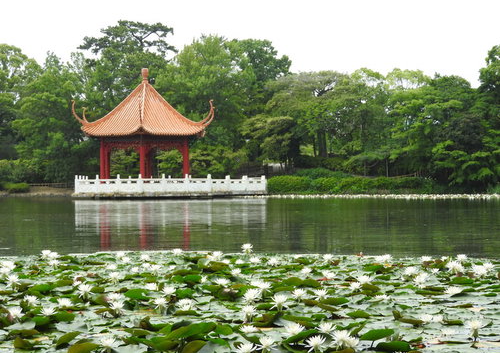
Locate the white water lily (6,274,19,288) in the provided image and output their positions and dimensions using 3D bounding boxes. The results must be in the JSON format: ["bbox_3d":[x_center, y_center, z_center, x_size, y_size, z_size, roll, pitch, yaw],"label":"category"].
[{"bbox_3d":[-2.116,0.926,9.007,0.119,0.109,0.119,0,0,0],"label":"white water lily"}]

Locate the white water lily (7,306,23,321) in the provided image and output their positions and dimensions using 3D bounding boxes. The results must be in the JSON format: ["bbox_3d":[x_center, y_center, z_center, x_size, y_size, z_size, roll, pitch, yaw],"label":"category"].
[{"bbox_3d":[-1.887,1.094,8.120,0.125,0.100,0.125,0,0,0],"label":"white water lily"}]

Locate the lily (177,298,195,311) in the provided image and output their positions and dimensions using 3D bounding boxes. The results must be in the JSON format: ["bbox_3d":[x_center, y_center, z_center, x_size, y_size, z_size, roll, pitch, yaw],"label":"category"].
[{"bbox_3d":[-0.478,0.950,7.501,0.132,0.090,0.132,0,0,0],"label":"lily"}]

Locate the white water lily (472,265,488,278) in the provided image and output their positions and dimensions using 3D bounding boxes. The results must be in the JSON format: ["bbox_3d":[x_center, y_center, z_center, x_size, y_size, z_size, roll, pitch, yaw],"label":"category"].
[{"bbox_3d":[2.622,1.081,11.500,0.182,0.110,0.170,0,0,0],"label":"white water lily"}]

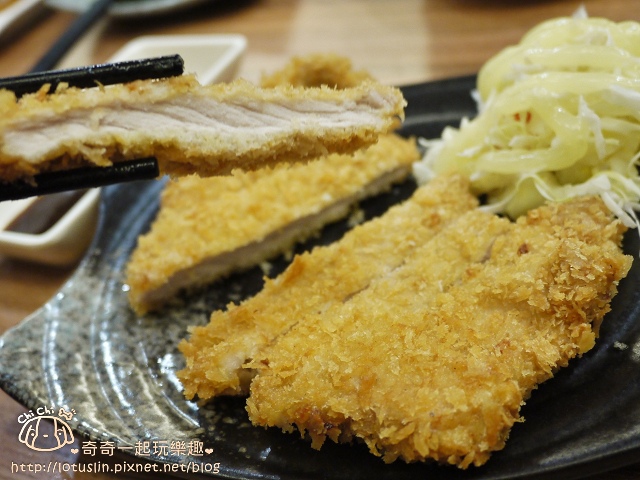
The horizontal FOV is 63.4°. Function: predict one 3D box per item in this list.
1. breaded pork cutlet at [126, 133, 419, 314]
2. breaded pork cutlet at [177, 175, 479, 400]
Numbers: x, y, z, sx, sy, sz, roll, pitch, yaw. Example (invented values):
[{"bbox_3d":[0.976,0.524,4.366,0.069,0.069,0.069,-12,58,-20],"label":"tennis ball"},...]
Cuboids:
[{"bbox_3d":[-0.023,-0.022,0.240,0.150,0.014,0.066,-28,46,-30],"label":"breaded pork cutlet"},{"bbox_3d":[0.013,0.012,0.197,0.136,0.015,0.029,-29,47,-32],"label":"breaded pork cutlet"}]

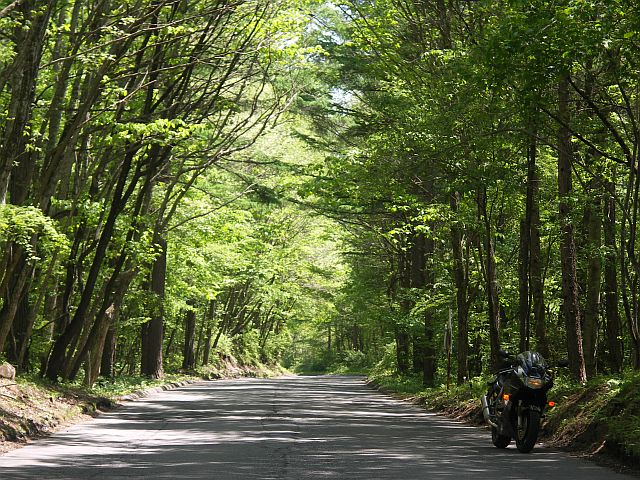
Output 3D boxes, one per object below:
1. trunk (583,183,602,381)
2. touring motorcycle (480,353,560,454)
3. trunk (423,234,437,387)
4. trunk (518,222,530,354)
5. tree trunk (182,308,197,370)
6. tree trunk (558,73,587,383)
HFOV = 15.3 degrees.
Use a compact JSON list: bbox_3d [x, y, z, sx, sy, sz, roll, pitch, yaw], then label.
[{"bbox_3d":[4.941,0.692,43.089,0.240,3.617,0.240,2,-3,0],"label":"trunk"},{"bbox_3d":[2.309,1.857,27.532,0.770,1.150,2.050,8,-4,-6],"label":"touring motorcycle"},{"bbox_3d":[3.357,2.158,73.115,0.310,4.659,0.310,1,-3,0],"label":"trunk"},{"bbox_3d":[3.955,1.012,46.070,0.190,2.859,0.190,0,-3,0],"label":"trunk"},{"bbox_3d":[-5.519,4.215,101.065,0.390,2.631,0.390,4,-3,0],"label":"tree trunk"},{"bbox_3d":[3.959,-0.197,37.621,0.250,4.917,0.250,-2,-3,0],"label":"tree trunk"}]

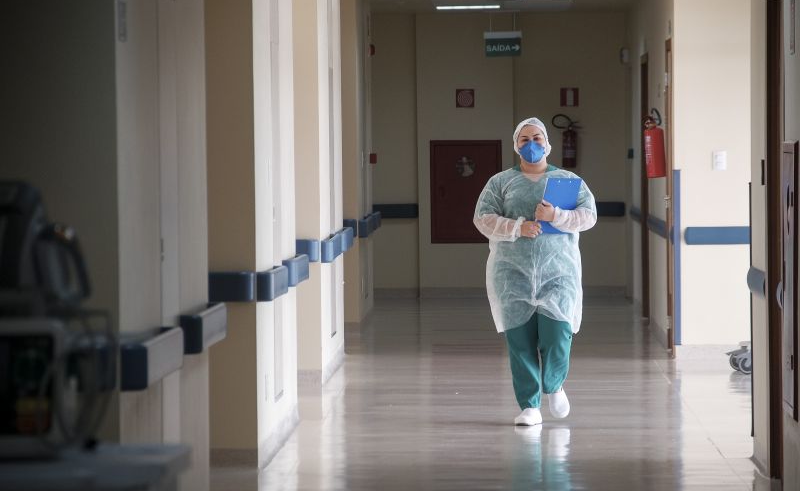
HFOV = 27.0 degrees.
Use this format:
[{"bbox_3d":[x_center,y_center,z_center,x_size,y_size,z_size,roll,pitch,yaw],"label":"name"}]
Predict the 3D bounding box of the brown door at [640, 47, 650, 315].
[{"bbox_3d":[2.029,-0.456,13.516,0.070,2.130,0.800,0,4,4],"label":"brown door"}]

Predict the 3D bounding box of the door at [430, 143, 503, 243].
[{"bbox_3d":[0.618,-0.497,15.473,0.660,0.955,0.080,0,4,4],"label":"door"}]

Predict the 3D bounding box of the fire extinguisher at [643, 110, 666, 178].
[{"bbox_3d":[1.817,-0.725,11.885,0.150,0.475,0.210,-5,3,4],"label":"fire extinguisher"}]

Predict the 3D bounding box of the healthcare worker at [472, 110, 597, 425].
[{"bbox_3d":[0.718,0.135,8.900,0.645,1.610,0.480,0,4,4],"label":"healthcare worker"}]

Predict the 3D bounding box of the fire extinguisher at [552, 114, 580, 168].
[{"bbox_3d":[1.529,-0.964,15.303,0.250,0.495,0.170,0,4,4],"label":"fire extinguisher"}]

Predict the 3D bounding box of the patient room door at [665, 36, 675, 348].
[{"bbox_3d":[1.897,-0.323,11.485,0.070,2.130,0.720,0,4,4],"label":"patient room door"}]

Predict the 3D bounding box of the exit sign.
[{"bbox_3d":[0.917,-1.784,14.787,0.335,0.230,0.050,0,4,7],"label":"exit sign"}]

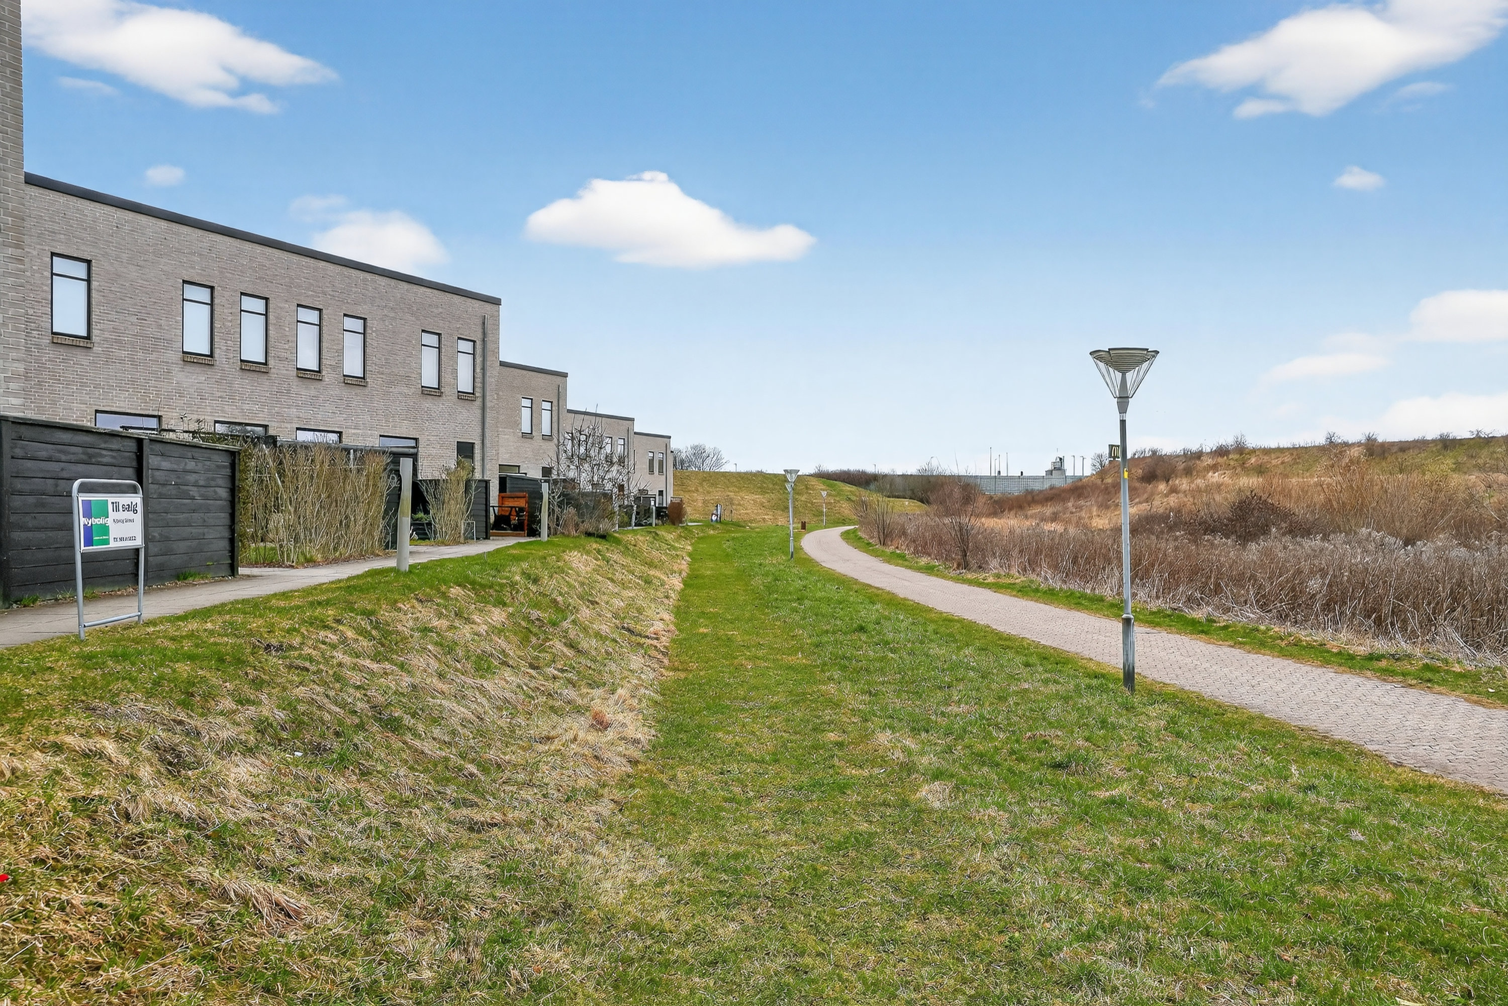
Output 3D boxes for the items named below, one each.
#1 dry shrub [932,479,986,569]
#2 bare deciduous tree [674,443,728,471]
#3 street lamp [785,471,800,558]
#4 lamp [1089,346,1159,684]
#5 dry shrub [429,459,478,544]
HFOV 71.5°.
[{"bbox_3d":[6.069,0.628,31.000,1.550,2.650,1.600,0,-1,0],"label":"dry shrub"},{"bbox_3d":[-7.246,-4.569,140.000,7.200,7.200,7.000,0,-1,0],"label":"bare deciduous tree"},{"bbox_3d":[1.343,0.399,37.300,0.580,3.200,0.580,0,-1,0],"label":"street lamp"},{"bbox_3d":[3.473,0.176,9.800,0.610,3.200,0.610,0,-1,0],"label":"lamp"},{"bbox_3d":[-6.755,-0.026,23.500,1.100,1.900,1.100,0,-1,0],"label":"dry shrub"}]

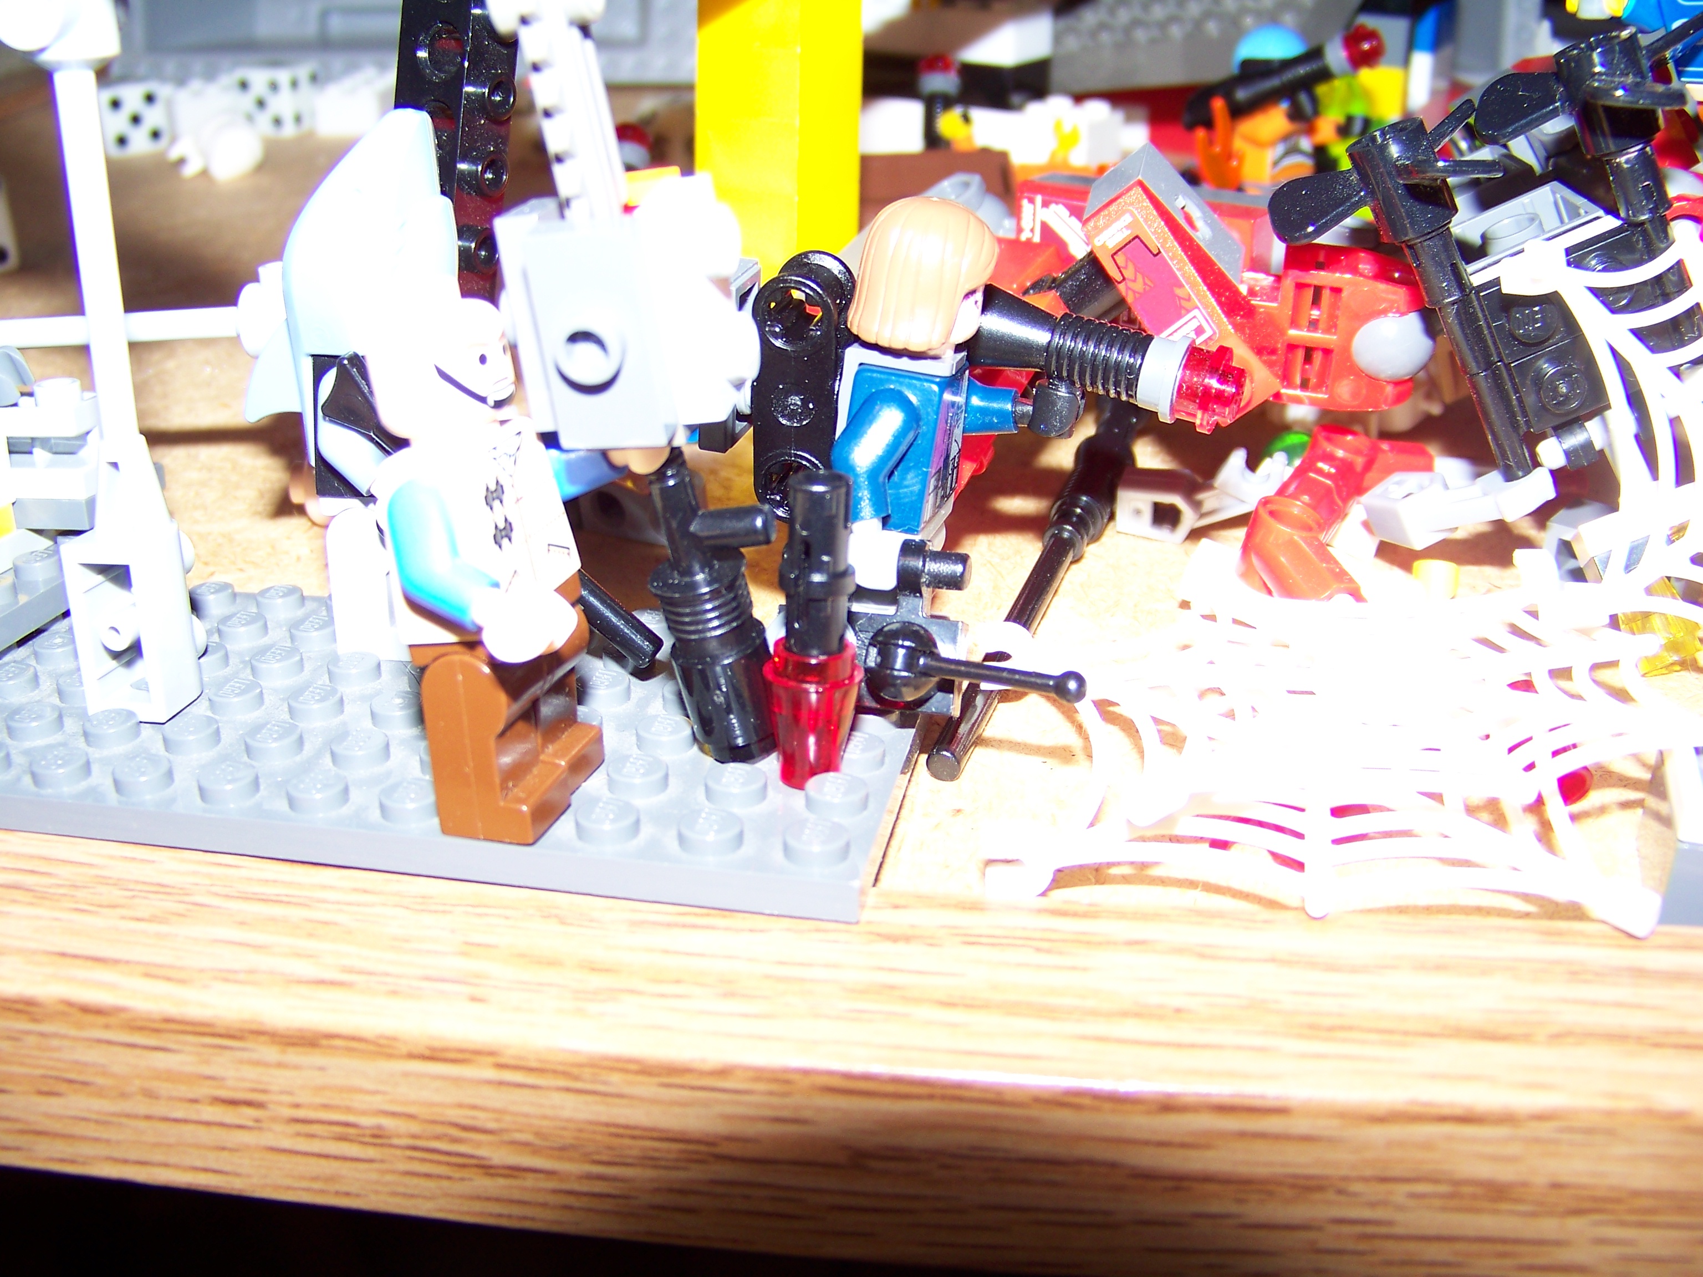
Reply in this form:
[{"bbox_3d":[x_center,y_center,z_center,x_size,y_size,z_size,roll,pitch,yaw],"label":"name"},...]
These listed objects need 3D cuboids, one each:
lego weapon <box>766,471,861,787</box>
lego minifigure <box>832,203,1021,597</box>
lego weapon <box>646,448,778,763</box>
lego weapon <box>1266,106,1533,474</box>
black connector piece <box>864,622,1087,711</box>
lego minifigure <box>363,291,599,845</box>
[{"bbox_3d":[-0.003,-0.001,0.137,0.008,0.025,0.008,6,23,9],"label":"lego weapon"},{"bbox_3d":[0.006,-0.017,0.152,0.018,0.041,0.024,9,19,8],"label":"lego minifigure"},{"bbox_3d":[-0.011,-0.003,0.140,0.011,0.025,0.009,-4,21,13],"label":"lego weapon"},{"bbox_3d":[0.056,-0.032,0.174,0.024,0.038,0.025,-21,20,20],"label":"lego weapon"},{"bbox_3d":[0.010,0.002,0.143,0.018,0.007,0.008,9,4,12],"label":"black connector piece"},{"bbox_3d":[-0.026,-0.006,0.130,0.016,0.041,0.024,2,22,11],"label":"lego minifigure"}]

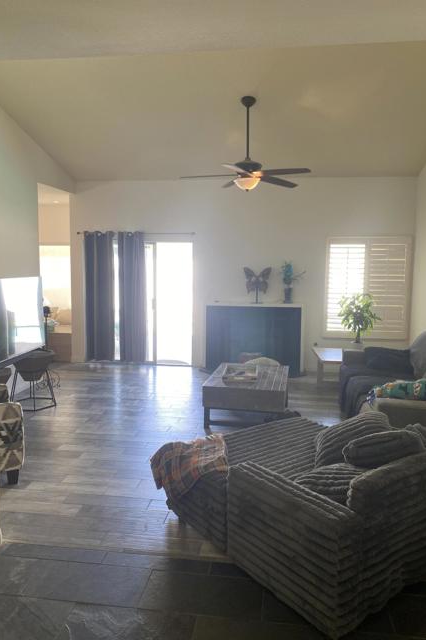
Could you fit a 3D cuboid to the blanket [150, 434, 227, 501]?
[{"bbox_3d":[-0.004,0.910,2.872,0.450,0.320,0.560,-4,7,-38],"label":"blanket"}]

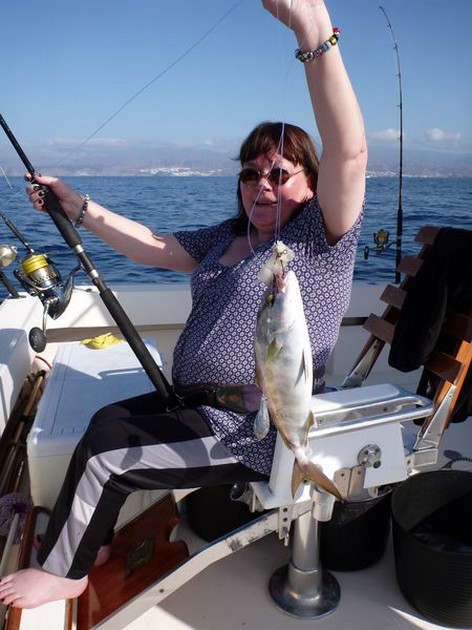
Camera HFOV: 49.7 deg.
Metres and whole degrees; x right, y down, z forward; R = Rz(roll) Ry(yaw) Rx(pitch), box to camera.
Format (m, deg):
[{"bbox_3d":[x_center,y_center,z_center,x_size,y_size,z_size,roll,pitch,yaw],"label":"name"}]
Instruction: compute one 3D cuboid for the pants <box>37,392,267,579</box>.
[{"bbox_3d":[-0.180,0.371,1.429,0.710,0.470,0.420,-6,16,-20],"label":"pants"}]

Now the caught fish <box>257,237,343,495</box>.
[{"bbox_3d":[0.111,0.127,0.947,0.130,0.480,0.080,5,19,35],"label":"caught fish"}]

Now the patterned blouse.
[{"bbox_3d":[0.075,0.051,1.331,0.470,0.680,0.360,13,20,40],"label":"patterned blouse"}]

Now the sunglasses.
[{"bbox_3d":[0.098,-0.337,1.204,0.135,0.042,0.140,8,25,26],"label":"sunglasses"}]

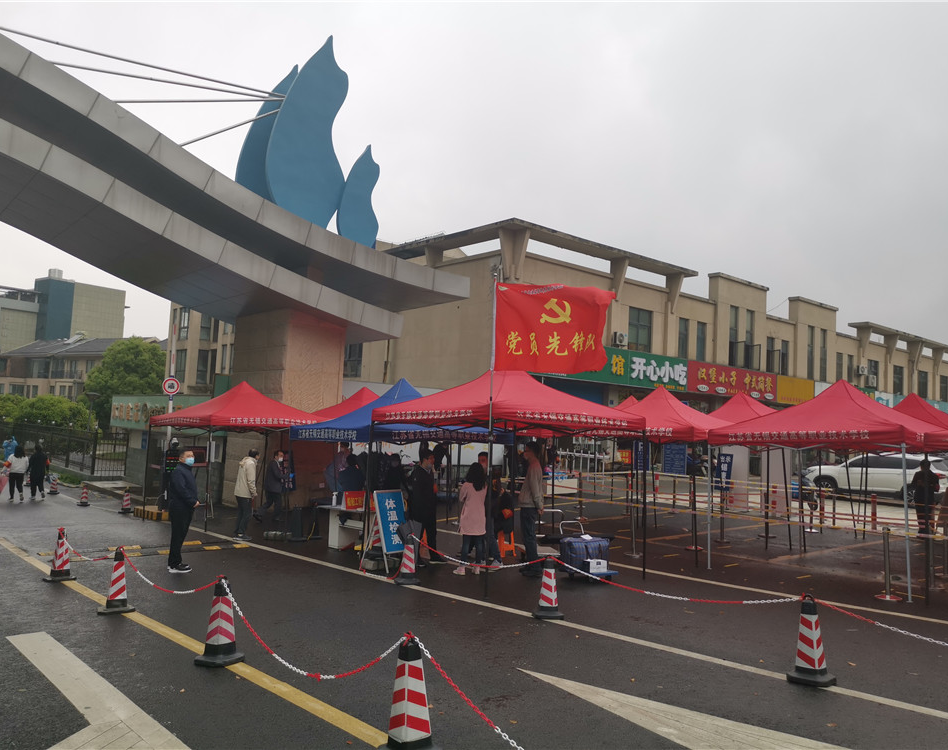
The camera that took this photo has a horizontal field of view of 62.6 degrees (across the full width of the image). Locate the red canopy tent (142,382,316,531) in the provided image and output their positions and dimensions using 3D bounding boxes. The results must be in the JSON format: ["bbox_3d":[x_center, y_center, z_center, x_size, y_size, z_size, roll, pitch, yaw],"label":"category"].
[{"bbox_3d":[-5.460,1.755,18.109,3.000,3.250,3.000,-3,-8,44],"label":"red canopy tent"}]

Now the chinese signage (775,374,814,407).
[{"bbox_3d":[15.786,0.810,38.300,3.700,1.300,0.200,7,-7,-40],"label":"chinese signage"}]

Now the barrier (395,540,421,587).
[{"bbox_3d":[-0.908,2.496,10.831,0.370,0.680,0.370,2,-5,-15],"label":"barrier"}]

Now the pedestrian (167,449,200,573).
[{"bbox_3d":[-4.296,1.963,11.478,0.360,1.740,0.480,-1,-6,22],"label":"pedestrian"}]

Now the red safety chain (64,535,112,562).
[{"bbox_3d":[-4.644,2.101,9.368,0.060,0.240,2.150,6,-7,-41],"label":"red safety chain"}]

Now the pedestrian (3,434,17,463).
[{"bbox_3d":[-18.718,3.190,31.500,0.600,1.700,0.450,5,-6,-30],"label":"pedestrian"}]

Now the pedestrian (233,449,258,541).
[{"bbox_3d":[-4.388,2.293,14.977,0.400,1.710,0.500,2,-5,-15],"label":"pedestrian"}]

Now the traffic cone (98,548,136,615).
[{"bbox_3d":[-3.894,2.234,8.551,0.370,0.690,0.370,4,-6,-30],"label":"traffic cone"}]

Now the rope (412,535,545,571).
[{"bbox_3d":[-0.031,2.239,9.807,0.050,0.280,2.661,5,-7,-40],"label":"rope"}]

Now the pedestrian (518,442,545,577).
[{"bbox_3d":[0.792,1.843,10.750,0.380,1.820,0.500,1,-6,9],"label":"pedestrian"}]

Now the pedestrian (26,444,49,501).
[{"bbox_3d":[-12.842,2.860,23.000,0.500,1.660,0.380,6,-7,-33],"label":"pedestrian"}]

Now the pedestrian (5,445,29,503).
[{"bbox_3d":[-13.461,2.905,23.073,0.520,1.630,0.350,5,-6,-35],"label":"pedestrian"}]

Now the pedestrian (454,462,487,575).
[{"bbox_3d":[-0.035,2.013,11.000,0.450,1.570,0.350,4,-6,-17],"label":"pedestrian"}]

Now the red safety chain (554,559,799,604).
[{"bbox_3d":[1.824,2.040,7.635,0.050,0.230,2.945,5,-7,-40],"label":"red safety chain"}]

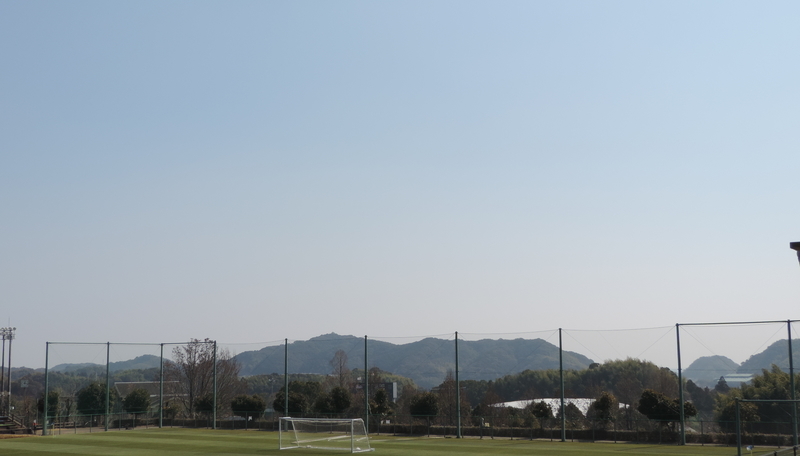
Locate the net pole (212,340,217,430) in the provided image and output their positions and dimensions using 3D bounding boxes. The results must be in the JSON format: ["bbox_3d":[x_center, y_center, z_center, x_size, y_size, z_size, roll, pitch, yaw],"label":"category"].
[{"bbox_3d":[-20.528,17.368,110.114,0.300,9.710,0.300,-6,-10,35],"label":"net pole"}]

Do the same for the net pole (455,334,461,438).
[{"bbox_3d":[5.362,14.495,92.097,0.300,9.710,0.300,-6,-10,35],"label":"net pole"}]

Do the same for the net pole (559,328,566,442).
[{"bbox_3d":[13.991,13.537,86.091,0.300,9.710,0.300,-6,-10,35],"label":"net pole"}]

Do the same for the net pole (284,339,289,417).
[{"bbox_3d":[-11.898,16.410,104.109,0.300,9.710,0.300,-6,-10,35],"label":"net pole"}]

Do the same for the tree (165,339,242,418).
[{"bbox_3d":[-24.172,18.790,122.232,9.890,10.340,9.200,1,-8,-11],"label":"tree"}]

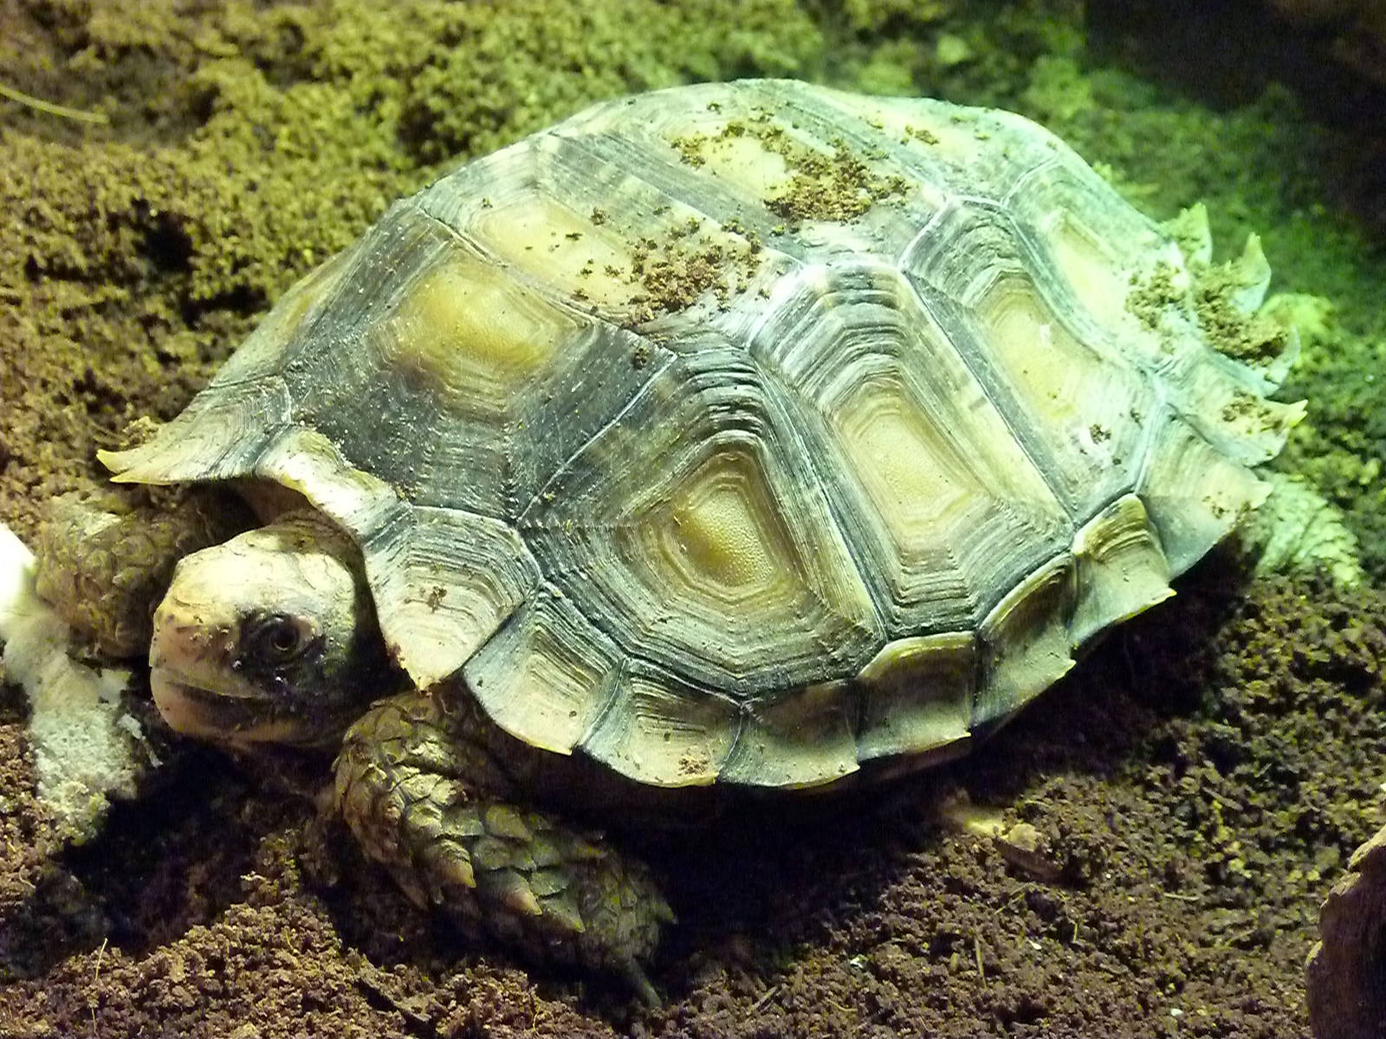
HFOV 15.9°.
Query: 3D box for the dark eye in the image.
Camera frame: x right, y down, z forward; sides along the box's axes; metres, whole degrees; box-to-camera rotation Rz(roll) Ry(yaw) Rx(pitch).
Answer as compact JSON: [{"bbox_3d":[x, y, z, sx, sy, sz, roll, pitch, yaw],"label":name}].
[{"bbox_3d":[-0.080,0.023,0.960,0.013,0.010,0.006,4,22,7],"label":"dark eye"}]

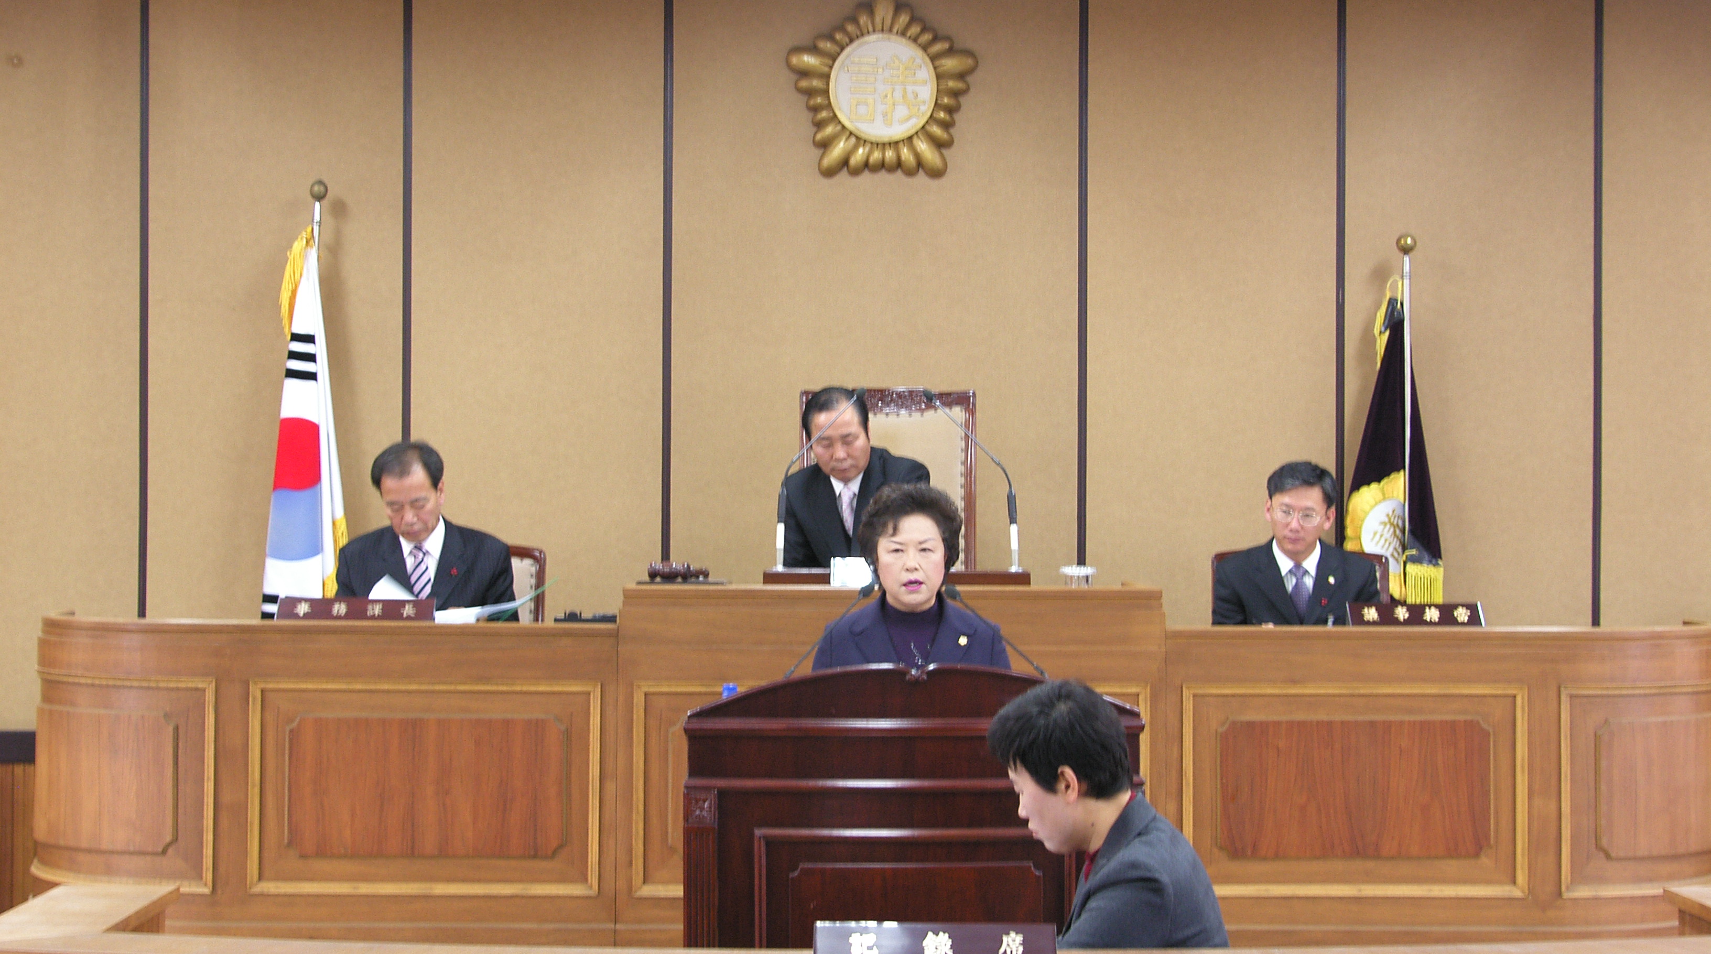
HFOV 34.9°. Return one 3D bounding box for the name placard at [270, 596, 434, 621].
[{"bbox_3d":[-1.140,0.302,6.200,0.360,0.055,0.070,0,-1,-1],"label":"name placard"}]

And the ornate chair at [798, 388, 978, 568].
[{"bbox_3d":[0.092,0.370,7.391,0.600,1.240,0.660,0,-1,-1],"label":"ornate chair"}]

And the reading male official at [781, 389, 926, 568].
[{"bbox_3d":[-0.001,0.376,6.911,0.480,1.220,0.800,0,-1,2],"label":"reading male official"}]

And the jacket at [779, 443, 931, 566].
[{"bbox_3d":[0.004,0.238,7.025,0.470,0.640,0.420,0,-1,2],"label":"jacket"}]

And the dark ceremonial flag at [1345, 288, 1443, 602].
[{"bbox_3d":[1.679,-0.042,8.492,0.320,1.100,0.240,0,-1,-1],"label":"dark ceremonial flag"}]

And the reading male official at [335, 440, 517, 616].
[{"bbox_3d":[-1.108,0.541,6.840,0.500,1.270,0.780,0,-1,1],"label":"reading male official"}]

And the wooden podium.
[{"bbox_3d":[0.099,0.950,5.111,0.830,1.220,0.520,0,-1,-1],"label":"wooden podium"}]

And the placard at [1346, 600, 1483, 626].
[{"bbox_3d":[1.277,0.311,6.200,0.315,0.055,0.070,0,-1,-1],"label":"placard"}]

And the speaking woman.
[{"bbox_3d":[0.109,0.809,5.538,0.480,1.600,0.330,0,-1,2],"label":"speaking woman"}]

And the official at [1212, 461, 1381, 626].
[{"bbox_3d":[1.148,0.589,6.870,0.500,1.270,0.780,0,-1,2],"label":"official"}]

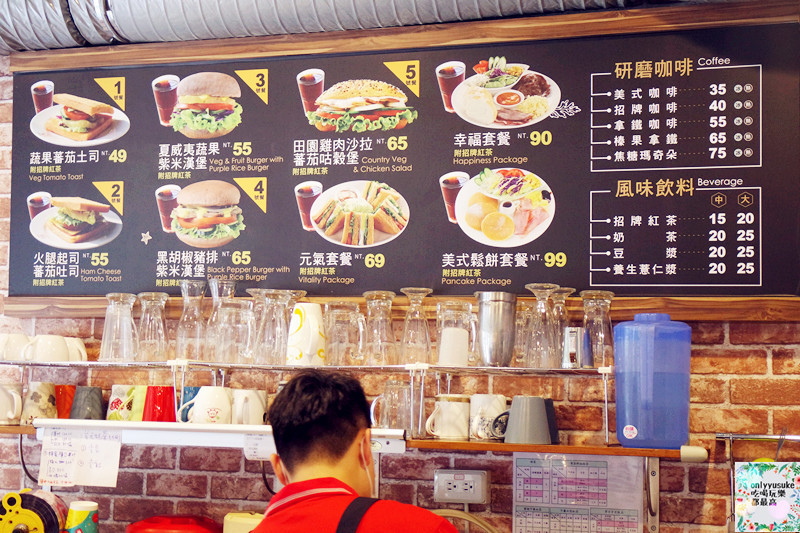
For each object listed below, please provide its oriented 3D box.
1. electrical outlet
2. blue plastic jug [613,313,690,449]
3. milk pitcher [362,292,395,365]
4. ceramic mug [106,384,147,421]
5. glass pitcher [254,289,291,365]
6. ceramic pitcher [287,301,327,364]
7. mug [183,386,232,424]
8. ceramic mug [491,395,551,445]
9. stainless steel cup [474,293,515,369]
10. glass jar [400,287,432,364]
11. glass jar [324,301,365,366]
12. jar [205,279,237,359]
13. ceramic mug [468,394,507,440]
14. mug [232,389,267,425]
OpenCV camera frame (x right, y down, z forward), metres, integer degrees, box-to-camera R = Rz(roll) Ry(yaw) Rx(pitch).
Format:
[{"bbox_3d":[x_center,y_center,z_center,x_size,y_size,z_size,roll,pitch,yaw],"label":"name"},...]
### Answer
[{"bbox_3d":[0.142,0.499,2.719,0.120,0.072,0.040,0,-6,17],"label":"electrical outlet"},{"bbox_3d":[0.514,0.234,2.451,0.159,0.280,0.199,-1,-6,17],"label":"blue plastic jug"},{"bbox_3d":[-0.045,0.139,2.663,0.075,0.168,0.075,2,-6,-1],"label":"milk pitcher"},{"bbox_3d":[-0.636,0.329,2.807,0.089,0.101,0.101,-1,-6,17],"label":"ceramic mug"},{"bbox_3d":[-0.288,0.139,2.714,0.077,0.169,0.077,1,-6,0],"label":"glass pitcher"},{"bbox_3d":[-0.208,0.154,2.709,0.089,0.145,0.117,3,-6,-14],"label":"ceramic pitcher"},{"bbox_3d":[-0.447,0.329,2.757,0.122,0.107,0.090,3,-6,-12],"label":"mug"},{"bbox_3d":[0.255,0.323,2.529,0.130,0.105,0.100,1,-6,3],"label":"ceramic mug"},{"bbox_3d":[0.205,0.135,2.562,0.089,0.163,0.083,1,-6,0],"label":"stainless steel cup"},{"bbox_3d":[0.036,0.134,2.657,0.072,0.176,0.072,1,-6,0],"label":"glass jar"},{"bbox_3d":[-0.114,0.150,2.652,0.114,0.145,0.080,-4,-7,42],"label":"glass jar"},{"bbox_3d":[-0.417,0.125,2.808,0.074,0.192,0.074,1,-6,0],"label":"jar"},{"bbox_3d":[0.181,0.319,2.545,0.077,0.098,0.109,-2,-6,29],"label":"ceramic mug"},{"bbox_3d":[-0.343,0.328,2.719,0.075,0.101,0.105,3,-6,-12],"label":"mug"}]

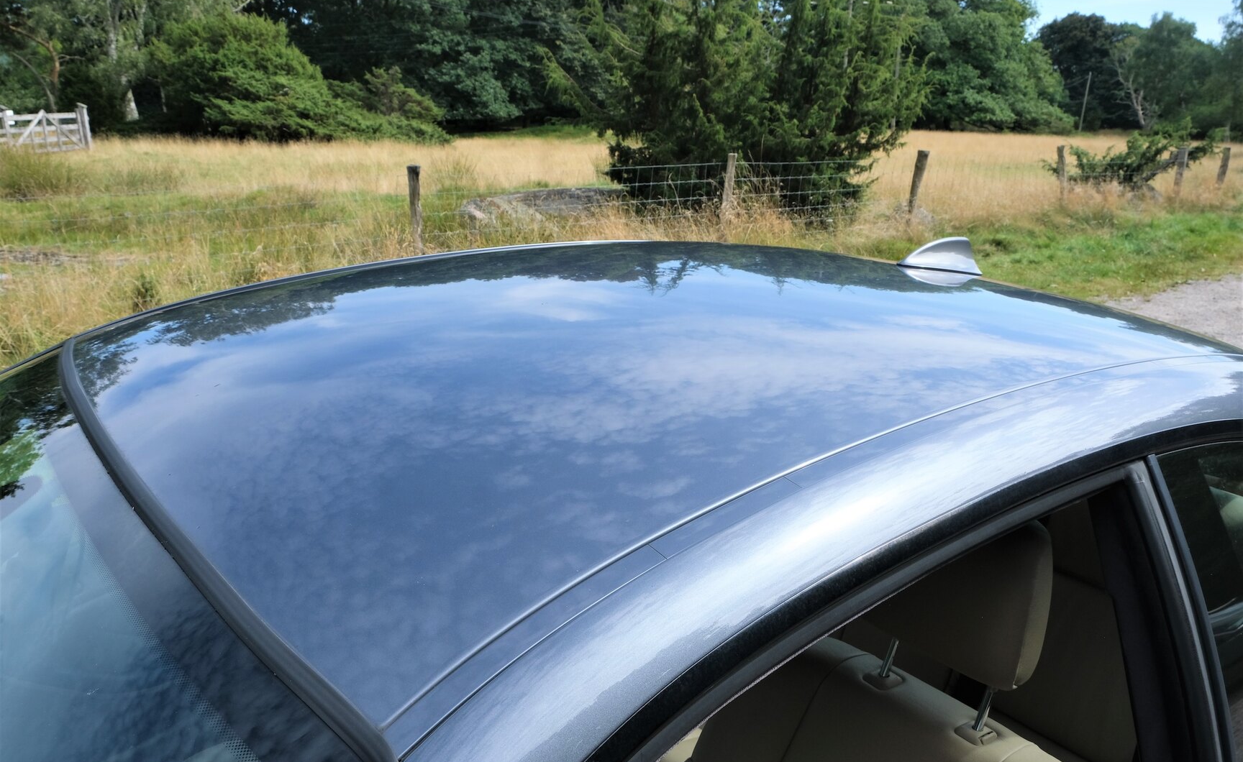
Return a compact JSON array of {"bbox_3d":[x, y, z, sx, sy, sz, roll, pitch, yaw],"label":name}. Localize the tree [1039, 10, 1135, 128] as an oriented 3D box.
[{"bbox_3d":[43.680,-29.170,88.000,9.500,10.800,9.000,7,18,24],"label":"tree"}]

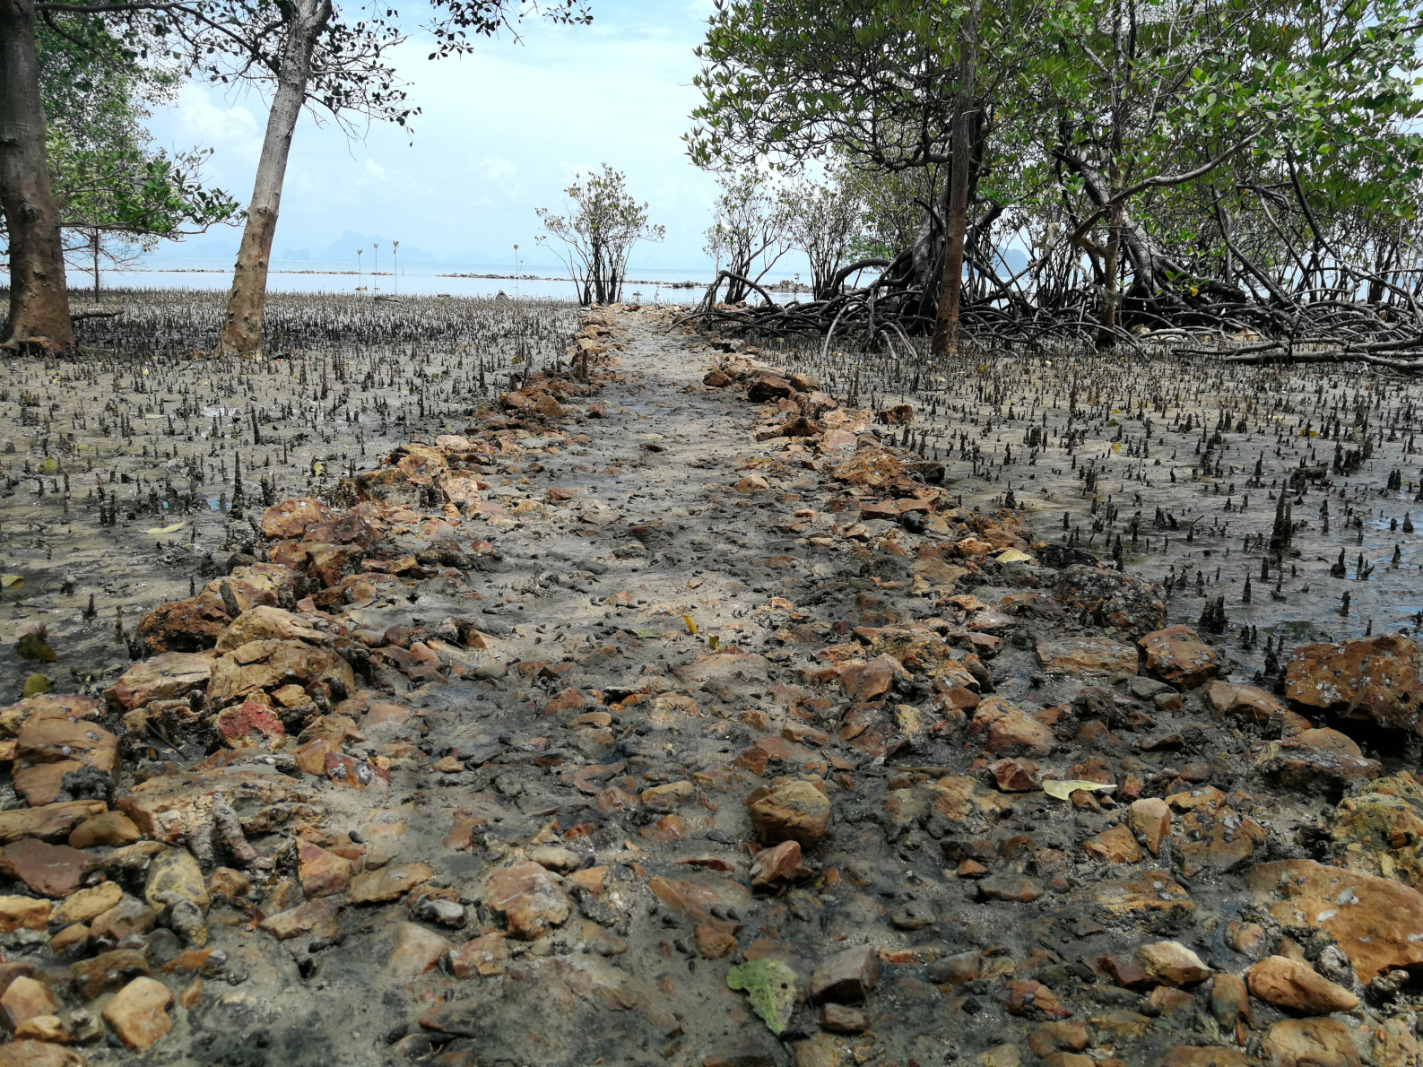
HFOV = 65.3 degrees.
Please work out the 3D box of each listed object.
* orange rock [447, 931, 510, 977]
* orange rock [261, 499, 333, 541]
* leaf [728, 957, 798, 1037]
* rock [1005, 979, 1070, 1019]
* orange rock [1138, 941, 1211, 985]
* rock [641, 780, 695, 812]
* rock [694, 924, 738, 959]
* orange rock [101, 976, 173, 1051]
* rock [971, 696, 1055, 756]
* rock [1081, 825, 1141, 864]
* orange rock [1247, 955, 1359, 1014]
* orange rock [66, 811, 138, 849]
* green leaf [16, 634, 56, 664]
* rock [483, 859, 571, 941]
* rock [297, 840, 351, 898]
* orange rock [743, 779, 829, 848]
[{"bbox_3d":[-0.287,0.519,1.369,0.075,0.042,0.049,-2,14,-15],"label":"orange rock"},{"bbox_3d":[-1.463,-0.052,3.912,0.233,0.128,0.181,-4,14,-20],"label":"orange rock"},{"bbox_3d":[0.067,0.548,1.321,0.087,0.020,0.145,0,13,-6],"label":"leaf"},{"bbox_3d":[0.387,0.553,1.318,0.073,0.031,0.047,4,14,10],"label":"rock"},{"bbox_3d":[0.578,0.537,1.387,0.084,0.038,0.050,4,14,12],"label":"orange rock"},{"bbox_3d":[-0.070,0.423,1.793,0.087,0.042,0.052,-1,14,-10],"label":"rock"},{"bbox_3d":[0.006,0.585,1.592,0.062,0.038,0.051,2,13,1],"label":"rock"},{"bbox_3d":[-0.716,0.597,1.384,0.077,0.066,0.079,-6,15,-29],"label":"orange rock"},{"bbox_3d":[0.553,0.353,2.037,0.148,0.093,0.096,6,14,19],"label":"rock"},{"bbox_3d":[0.599,0.467,1.667,0.082,0.045,0.057,4,14,10],"label":"rock"},{"bbox_3d":[0.715,0.546,1.345,0.119,0.046,0.060,5,14,16],"label":"orange rock"},{"bbox_3d":[-0.973,0.472,1.772,0.101,0.037,0.058,-6,15,-30],"label":"orange rock"},{"bbox_3d":[-1.689,0.287,2.776,0.084,0.060,0.075,-7,16,-32],"label":"green leaf"},{"bbox_3d":[-0.279,0.551,1.677,0.130,0.081,0.140,-1,14,-10],"label":"rock"},{"bbox_3d":[-0.533,0.462,1.527,0.065,0.071,0.061,5,14,15],"label":"rock"},{"bbox_3d":[0.132,0.480,1.911,0.146,0.091,0.112,2,13,5],"label":"orange rock"}]

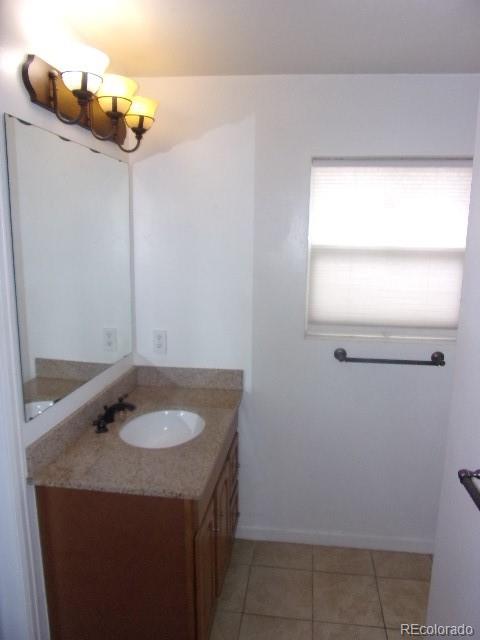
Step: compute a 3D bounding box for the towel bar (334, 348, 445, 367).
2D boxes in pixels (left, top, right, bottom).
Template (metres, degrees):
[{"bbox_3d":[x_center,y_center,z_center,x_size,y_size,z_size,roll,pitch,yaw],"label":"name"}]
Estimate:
[{"bbox_3d":[0.721,0.183,2.119,0.515,0.054,0.075,2,10,7],"label":"towel bar"}]

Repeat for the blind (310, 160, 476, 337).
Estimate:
[{"bbox_3d":[0.693,-0.319,2.082,0.734,0.848,0.080,2,10,7],"label":"blind"}]

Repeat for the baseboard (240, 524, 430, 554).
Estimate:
[{"bbox_3d":[0.520,1.173,2.365,1.082,0.080,0.019,2,10,7],"label":"baseboard"}]

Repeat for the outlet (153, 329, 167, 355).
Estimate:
[{"bbox_3d":[-0.411,0.118,2.296,0.070,0.121,0.011,2,10,7],"label":"outlet"}]

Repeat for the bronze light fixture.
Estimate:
[{"bbox_3d":[-0.486,-0.792,1.668,0.235,0.242,0.755,2,10,7],"label":"bronze light fixture"}]

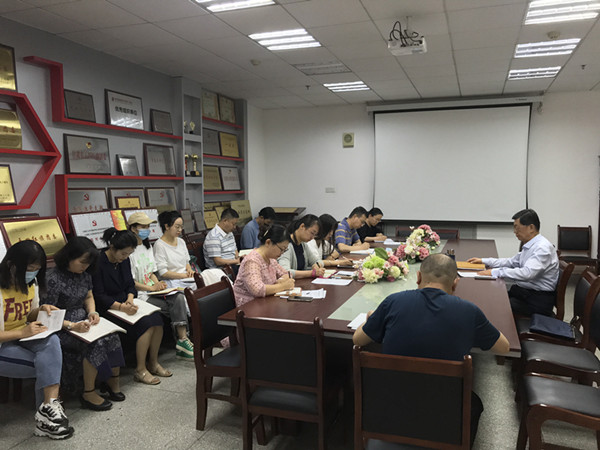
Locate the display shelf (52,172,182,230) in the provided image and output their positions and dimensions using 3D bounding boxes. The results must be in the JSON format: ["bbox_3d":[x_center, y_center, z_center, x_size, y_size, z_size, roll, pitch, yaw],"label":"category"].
[{"bbox_3d":[-1.895,-0.270,5.452,0.150,0.560,1.980,2,5,20],"label":"display shelf"}]

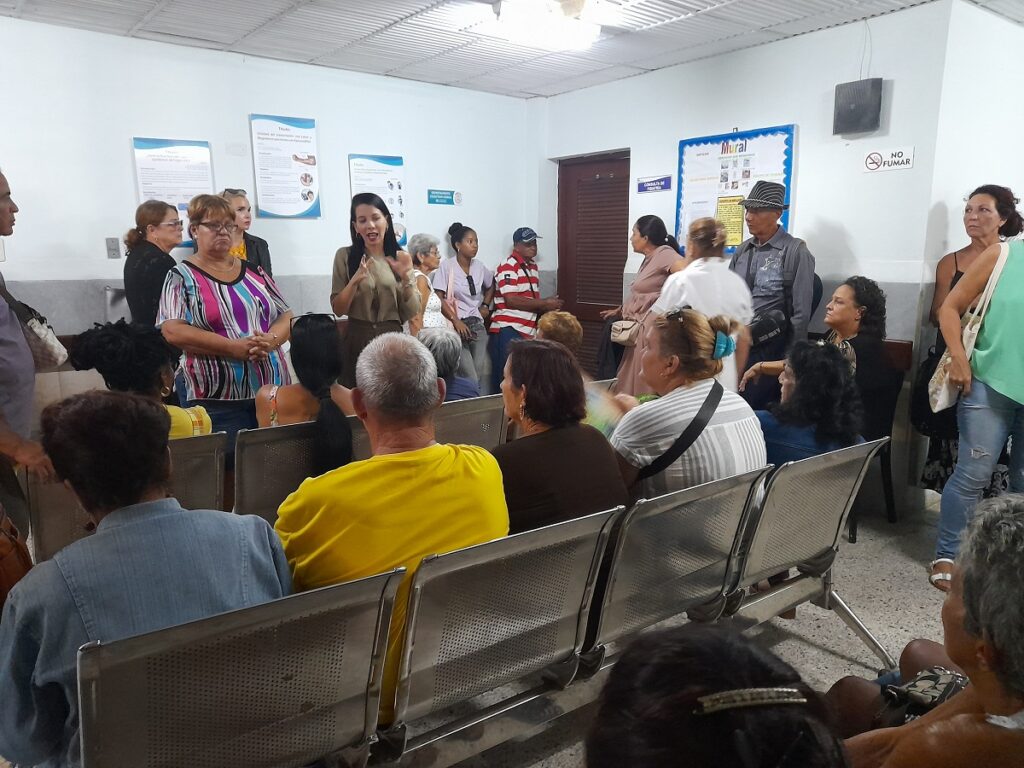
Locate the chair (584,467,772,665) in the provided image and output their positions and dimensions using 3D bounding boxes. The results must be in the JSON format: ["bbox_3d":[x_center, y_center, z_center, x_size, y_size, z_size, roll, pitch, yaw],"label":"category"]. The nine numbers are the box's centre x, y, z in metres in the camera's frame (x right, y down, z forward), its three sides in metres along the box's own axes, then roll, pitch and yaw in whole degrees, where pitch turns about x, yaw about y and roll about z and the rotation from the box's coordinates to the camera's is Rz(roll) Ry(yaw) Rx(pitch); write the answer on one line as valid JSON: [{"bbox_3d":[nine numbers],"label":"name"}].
[{"bbox_3d":[0.371,0.609,2.215,0.540,0.793,0.620,-7,12,-34],"label":"chair"}]

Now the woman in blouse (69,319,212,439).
[{"bbox_3d":[-1.358,0.333,2.727,0.480,1.165,0.760,-4,11,-20],"label":"woman in blouse"}]

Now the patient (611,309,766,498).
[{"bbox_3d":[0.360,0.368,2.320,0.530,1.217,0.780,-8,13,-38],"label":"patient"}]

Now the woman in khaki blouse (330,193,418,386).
[{"bbox_3d":[-0.637,-0.081,3.544,0.430,1.625,0.360,-3,11,-17],"label":"woman in khaki blouse"}]

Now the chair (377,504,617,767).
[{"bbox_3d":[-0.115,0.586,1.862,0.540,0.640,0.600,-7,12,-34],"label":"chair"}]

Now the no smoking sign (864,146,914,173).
[{"bbox_3d":[1.988,-1.183,3.903,0.010,0.106,0.260,-7,13,-36],"label":"no smoking sign"}]

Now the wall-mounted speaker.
[{"bbox_3d":[1.733,-1.370,3.686,0.130,0.250,0.215,-8,13,-37],"label":"wall-mounted speaker"}]

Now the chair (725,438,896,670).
[{"bbox_3d":[0.850,0.551,2.542,0.540,0.793,0.620,-7,12,-34],"label":"chair"}]

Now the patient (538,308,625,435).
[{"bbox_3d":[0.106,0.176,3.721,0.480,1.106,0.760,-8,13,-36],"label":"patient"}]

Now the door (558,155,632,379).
[{"bbox_3d":[0.632,-0.655,5.667,0.050,2.068,0.840,-8,13,-37],"label":"door"}]

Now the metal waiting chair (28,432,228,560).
[{"bbox_3d":[-1.332,0.541,2.579,0.540,0.793,0.620,-7,12,-36],"label":"metal waiting chair"}]

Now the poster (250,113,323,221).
[{"bbox_3d":[-1.481,-1.427,4.876,0.430,0.640,0.015,-7,12,-35],"label":"poster"}]

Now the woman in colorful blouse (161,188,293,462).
[{"bbox_3d":[-1.202,-0.007,3.221,0.540,1.589,0.370,-5,11,-27],"label":"woman in colorful blouse"}]

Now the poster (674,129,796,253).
[{"bbox_3d":[1.395,-1.196,4.671,0.045,0.740,0.870,-7,13,-36],"label":"poster"}]

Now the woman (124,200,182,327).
[{"bbox_3d":[-1.766,-0.100,3.793,0.360,1.627,0.480,-4,11,-20],"label":"woman"}]

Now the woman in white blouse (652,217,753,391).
[{"bbox_3d":[1.025,-0.110,4.010,0.480,1.566,0.330,-3,11,-17],"label":"woman in white blouse"}]

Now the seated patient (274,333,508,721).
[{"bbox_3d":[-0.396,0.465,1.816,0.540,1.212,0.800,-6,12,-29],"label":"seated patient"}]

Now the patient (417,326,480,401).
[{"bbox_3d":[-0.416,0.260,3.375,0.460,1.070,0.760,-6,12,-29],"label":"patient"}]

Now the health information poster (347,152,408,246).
[{"bbox_3d":[-0.916,-1.263,5.099,0.410,0.600,0.010,-7,13,-36],"label":"health information poster"}]

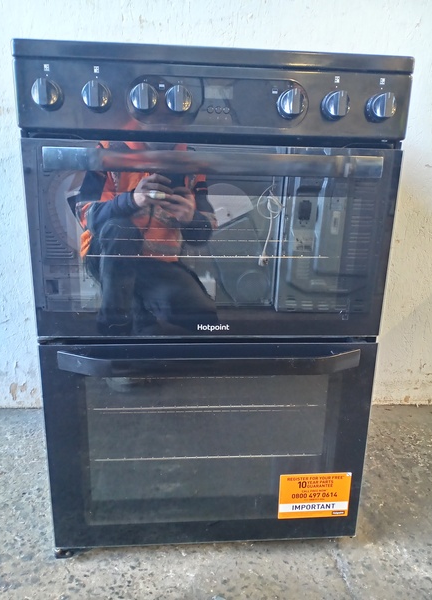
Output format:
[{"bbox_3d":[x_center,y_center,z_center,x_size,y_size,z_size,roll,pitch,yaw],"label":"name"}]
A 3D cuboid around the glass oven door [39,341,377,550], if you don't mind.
[{"bbox_3d":[-0.009,0.280,0.871,0.595,0.420,0.065,0,16,-4],"label":"glass oven door"}]

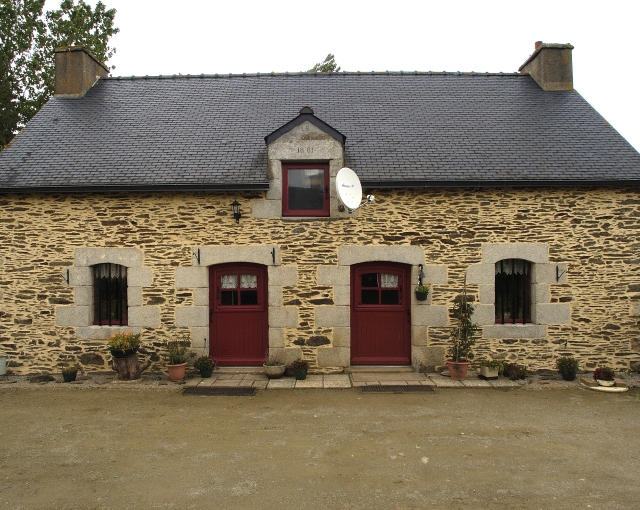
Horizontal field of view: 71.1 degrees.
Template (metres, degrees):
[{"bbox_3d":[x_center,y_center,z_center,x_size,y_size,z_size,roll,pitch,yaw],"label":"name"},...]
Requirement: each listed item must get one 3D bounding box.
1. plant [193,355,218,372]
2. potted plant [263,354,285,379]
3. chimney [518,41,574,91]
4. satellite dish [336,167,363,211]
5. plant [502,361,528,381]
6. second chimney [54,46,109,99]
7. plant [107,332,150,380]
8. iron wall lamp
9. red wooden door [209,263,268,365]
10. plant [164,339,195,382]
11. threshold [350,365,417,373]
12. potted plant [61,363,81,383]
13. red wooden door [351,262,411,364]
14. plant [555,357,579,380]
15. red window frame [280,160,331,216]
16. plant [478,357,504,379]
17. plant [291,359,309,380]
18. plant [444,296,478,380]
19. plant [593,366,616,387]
[{"bbox_3d":[-2.014,1.909,7.870,0.440,0.320,0.400,0,0,0],"label":"plant"},{"bbox_3d":[-0.728,1.769,7.080,0.350,0.375,0.350,-1,-1,0],"label":"potted plant"},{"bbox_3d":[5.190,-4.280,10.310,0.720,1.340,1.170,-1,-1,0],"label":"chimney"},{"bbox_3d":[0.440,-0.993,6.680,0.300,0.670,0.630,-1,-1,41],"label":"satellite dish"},{"bbox_3d":[3.395,2.023,7.770,0.440,0.320,0.380,0,0,0],"label":"plant"},{"bbox_3d":[-5.837,-4.227,11.095,0.690,1.230,1.300,-1,-1,2],"label":"second chimney"},{"bbox_3d":[-3.330,1.765,7.780,0.740,0.830,0.580,0,0,0],"label":"plant"},{"bbox_3d":[-1.333,-0.688,7.115,0.173,0.370,0.250,-1,-1,0],"label":"iron wall lamp"},{"bbox_3d":[-1.430,1.026,7.850,1.040,1.800,0.100,-1,-1,2],"label":"red wooden door"},{"bbox_3d":[-2.440,1.832,7.770,0.510,0.750,0.450,0,0,0],"label":"plant"},{"bbox_3d":[1.138,2.076,8.120,1.150,0.085,0.270,0,0,0],"label":"threshold"},{"bbox_3d":[-4.171,1.964,7.480,0.330,0.330,0.300,-1,-1,2],"label":"potted plant"},{"bbox_3d":[1.007,0.994,7.450,1.015,1.720,0.080,-1,-1,0],"label":"red wooden door"},{"bbox_3d":[3.939,1.806,7.120,0.340,0.370,0.330,-1,-1,2],"label":"plant"},{"bbox_3d":[-0.234,-1.138,7.771,0.830,0.950,0.120,-1,-1,2],"label":"red window frame"},{"bbox_3d":[2.768,1.832,7.220,0.410,0.320,0.300,-1,-1,2],"label":"plant"},{"bbox_3d":[-0.314,1.800,7.030,0.270,0.340,0.270,-1,-1,0],"label":"plant"},{"bbox_3d":[2.457,1.415,7.770,0.580,1.530,0.460,0,0,0],"label":"plant"},{"bbox_3d":[4.130,1.767,6.480,0.310,0.280,0.310,-1,-1,0],"label":"plant"}]

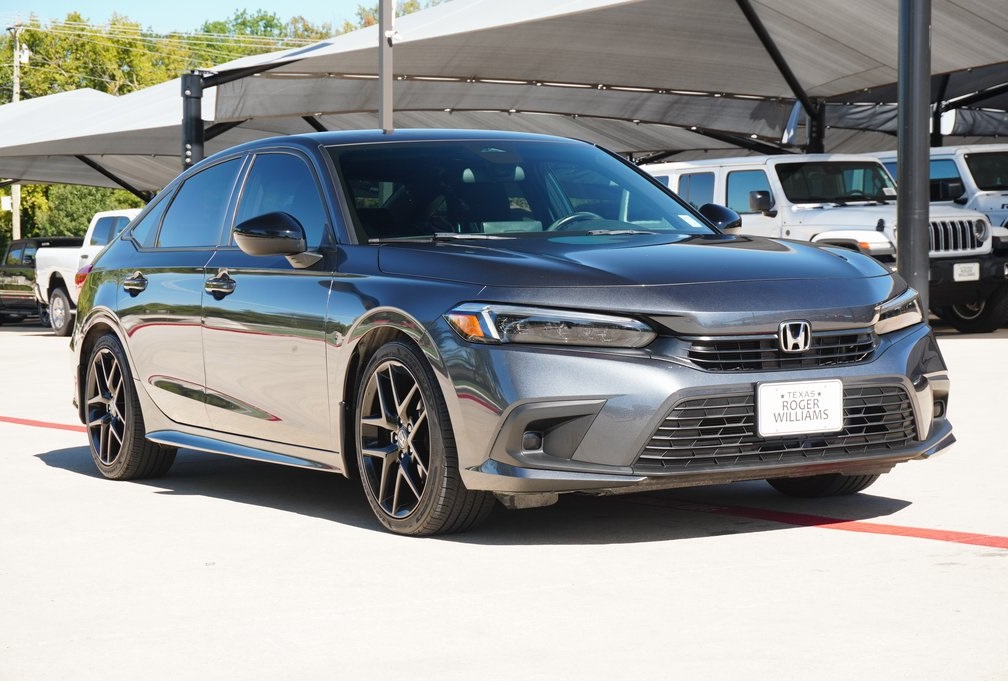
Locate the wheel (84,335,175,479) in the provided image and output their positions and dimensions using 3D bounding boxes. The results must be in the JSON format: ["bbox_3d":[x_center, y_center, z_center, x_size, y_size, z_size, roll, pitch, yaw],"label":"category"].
[{"bbox_3d":[-1.589,0.276,8.866,0.238,0.642,0.642,-3,2,-29],"label":"wheel"}]

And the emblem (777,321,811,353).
[{"bbox_3d":[0.854,-0.010,6.085,0.114,0.100,0.022,-3,-6,-29],"label":"emblem"}]

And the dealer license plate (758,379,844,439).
[{"bbox_3d":[0.872,0.197,6.073,0.308,0.157,0.018,-3,2,-29],"label":"dealer license plate"}]

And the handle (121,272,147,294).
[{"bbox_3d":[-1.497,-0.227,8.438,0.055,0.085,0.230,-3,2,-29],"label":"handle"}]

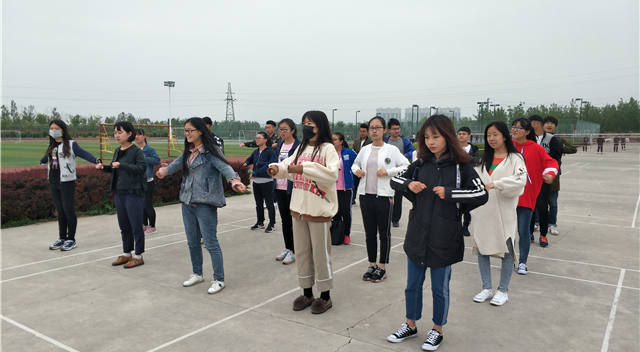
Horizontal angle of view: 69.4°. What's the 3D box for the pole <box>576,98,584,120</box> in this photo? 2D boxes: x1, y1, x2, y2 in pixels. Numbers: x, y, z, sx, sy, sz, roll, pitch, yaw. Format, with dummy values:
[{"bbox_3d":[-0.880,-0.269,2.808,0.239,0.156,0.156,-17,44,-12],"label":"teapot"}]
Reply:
[{"bbox_3d":[43.602,-8.971,77.662,1.100,8.000,0.450,4,6,35],"label":"pole"}]

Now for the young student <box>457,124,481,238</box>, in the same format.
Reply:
[{"bbox_3d":[2.223,0.087,6.942,0.580,1.638,0.420,4,6,35],"label":"young student"}]

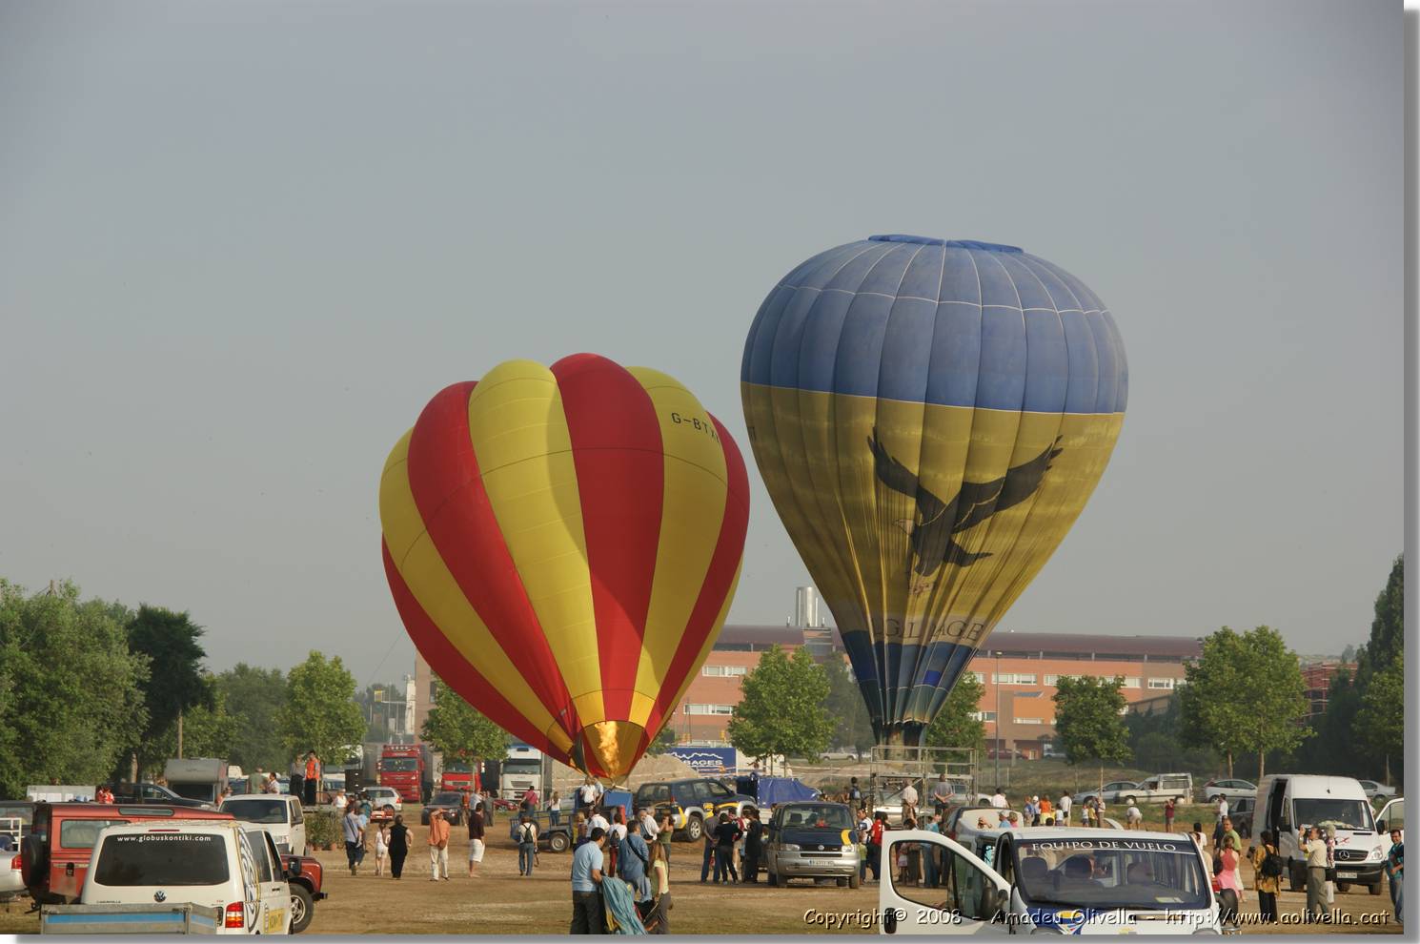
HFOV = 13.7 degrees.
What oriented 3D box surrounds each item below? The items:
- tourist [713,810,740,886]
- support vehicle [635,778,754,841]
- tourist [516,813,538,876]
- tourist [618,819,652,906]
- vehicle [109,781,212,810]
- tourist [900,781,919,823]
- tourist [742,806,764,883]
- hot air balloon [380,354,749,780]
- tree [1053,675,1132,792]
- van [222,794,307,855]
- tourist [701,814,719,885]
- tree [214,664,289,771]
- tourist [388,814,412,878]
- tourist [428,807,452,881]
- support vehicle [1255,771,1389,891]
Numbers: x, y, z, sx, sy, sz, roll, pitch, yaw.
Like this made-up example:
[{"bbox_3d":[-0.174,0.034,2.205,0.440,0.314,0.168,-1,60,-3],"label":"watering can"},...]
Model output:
[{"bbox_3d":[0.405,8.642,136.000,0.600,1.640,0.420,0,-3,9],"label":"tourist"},{"bbox_3d":[-0.456,10.070,176.500,1.820,1.860,4.650,-1,0,34],"label":"support vehicle"},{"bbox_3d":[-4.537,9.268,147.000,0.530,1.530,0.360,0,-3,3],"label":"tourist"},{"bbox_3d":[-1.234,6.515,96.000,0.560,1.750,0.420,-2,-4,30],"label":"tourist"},{"bbox_3d":[-19.162,11.328,200.000,4.700,1.600,1.870,0,-3,20],"label":"vehicle"},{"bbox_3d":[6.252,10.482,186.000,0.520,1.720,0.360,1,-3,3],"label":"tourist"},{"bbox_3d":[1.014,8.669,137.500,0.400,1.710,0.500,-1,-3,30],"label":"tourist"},{"bbox_3d":[-5.827,4.047,243.000,15.300,17.300,15.300,-11,-23,0],"label":"hot air balloon"},{"bbox_3d":[20.135,13.876,312.000,4.200,6.400,4.200,0,-3,0],"label":"tree"},{"bbox_3d":[-10.340,8.360,135.800,1.850,1.940,4.720,0,-3,0],"label":"van"},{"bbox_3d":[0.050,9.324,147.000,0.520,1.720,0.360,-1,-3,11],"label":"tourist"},{"bbox_3d":[-32.547,18.380,425.000,6.400,9.300,6.200,0,-3,0],"label":"tree"},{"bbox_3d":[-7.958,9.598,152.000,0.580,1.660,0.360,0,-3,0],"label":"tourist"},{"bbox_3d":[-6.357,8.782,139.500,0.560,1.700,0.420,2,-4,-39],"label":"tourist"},{"bbox_3d":[13.828,8.270,135.000,2.020,2.680,5.700,1,-3,-4],"label":"support vehicle"}]

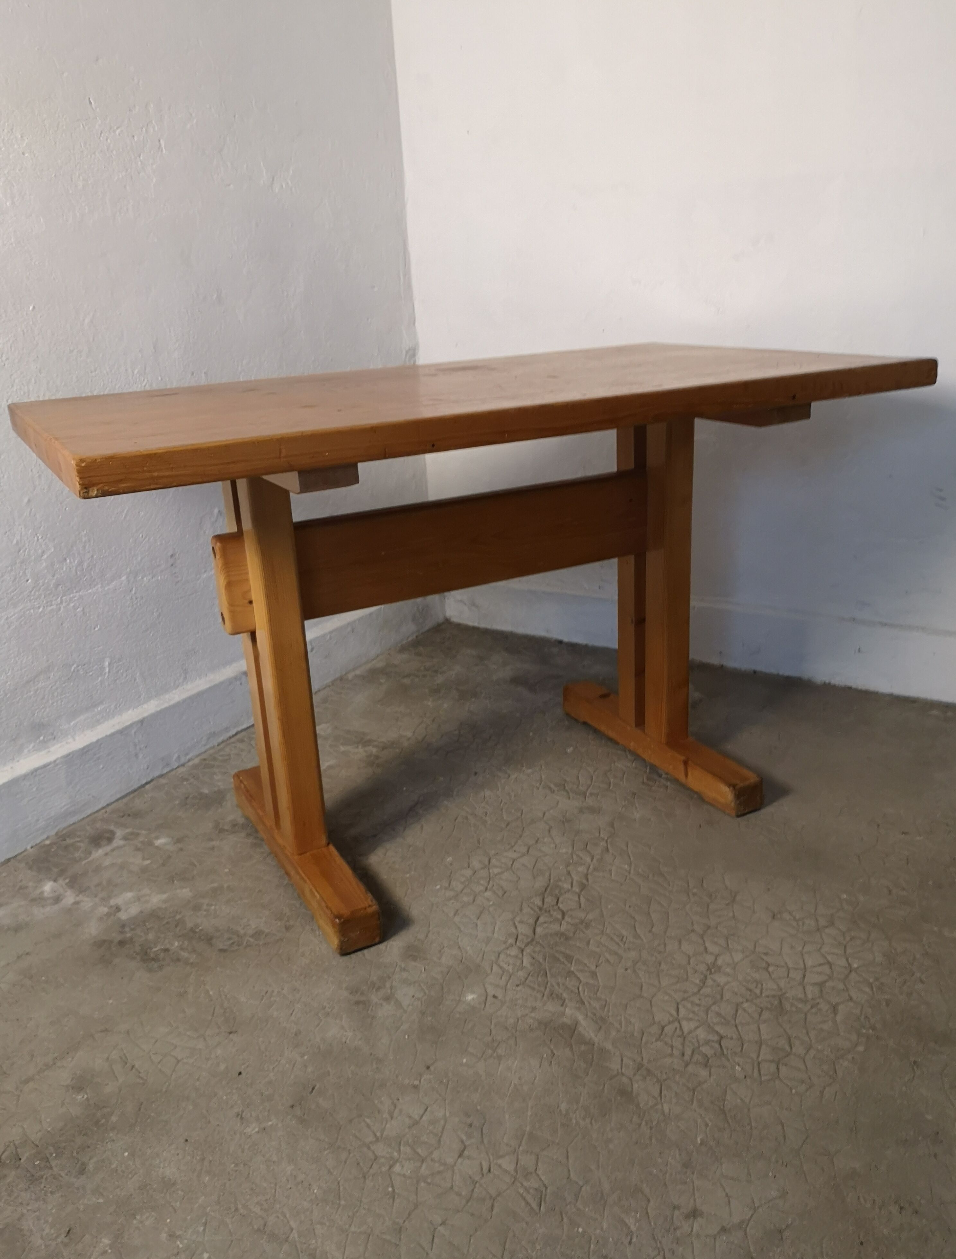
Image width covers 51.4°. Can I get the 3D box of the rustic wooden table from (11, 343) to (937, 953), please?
[{"bbox_3d":[0.004,-0.034,1.645,1.240,0.730,0.690,-13,21,-26],"label":"rustic wooden table"}]

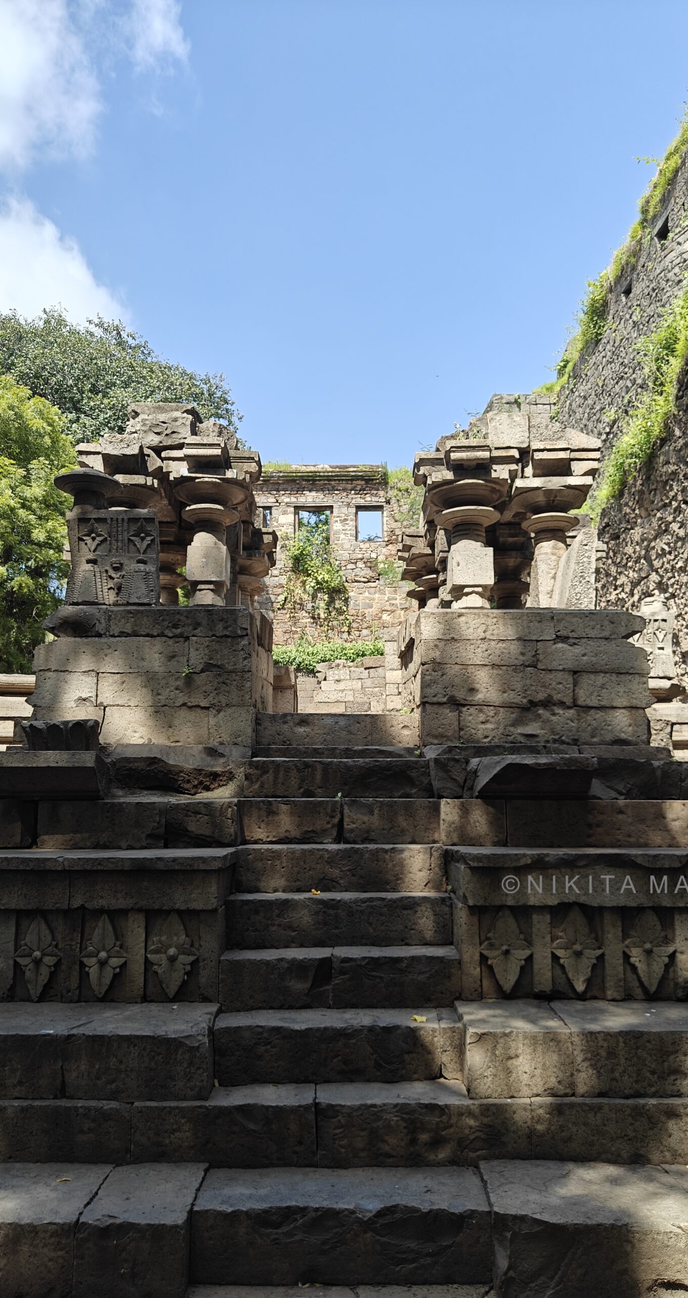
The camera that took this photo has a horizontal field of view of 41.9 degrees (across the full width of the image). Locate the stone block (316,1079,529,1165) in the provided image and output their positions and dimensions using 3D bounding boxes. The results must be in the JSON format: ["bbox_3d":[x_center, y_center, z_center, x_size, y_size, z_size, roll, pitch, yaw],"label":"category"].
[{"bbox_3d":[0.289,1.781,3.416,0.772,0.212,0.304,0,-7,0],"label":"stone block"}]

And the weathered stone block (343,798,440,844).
[{"bbox_3d":[0.243,0.875,4.639,0.480,0.215,0.300,0,-5,1],"label":"weathered stone block"}]

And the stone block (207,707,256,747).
[{"bbox_3d":[-0.649,0.461,5.299,0.246,0.225,0.340,0,-5,0],"label":"stone block"}]

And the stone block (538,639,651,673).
[{"bbox_3d":[1.422,0.060,5.309,0.630,0.186,0.360,0,-5,0],"label":"stone block"}]

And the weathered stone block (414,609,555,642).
[{"bbox_3d":[0.843,-0.114,5.455,0.789,0.177,0.378,0,-7,0],"label":"weathered stone block"}]

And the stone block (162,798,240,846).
[{"bbox_3d":[-0.686,0.853,4.494,0.352,0.222,0.320,0,-5,0],"label":"stone block"}]

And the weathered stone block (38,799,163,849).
[{"bbox_3d":[-1.170,0.860,4.494,0.615,0.226,0.320,0,-5,0],"label":"weathered stone block"}]

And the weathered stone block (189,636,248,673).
[{"bbox_3d":[-0.707,0.049,5.309,0.350,0.197,0.360,0,-5,0],"label":"weathered stone block"}]

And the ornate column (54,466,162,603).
[{"bbox_3d":[-1.449,-0.656,5.566,0.599,0.920,0.420,0,-7,0],"label":"ornate column"}]

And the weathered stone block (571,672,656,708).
[{"bbox_3d":[1.516,0.247,5.243,0.439,0.199,0.380,0,-5,1],"label":"weathered stone block"}]

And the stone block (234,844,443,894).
[{"bbox_3d":[-0.024,1.044,4.341,0.971,0.222,0.320,0,-5,0],"label":"stone block"}]

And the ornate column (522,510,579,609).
[{"bbox_3d":[1.330,-0.521,5.782,0.361,0.706,0.361,0,-7,0],"label":"ornate column"}]

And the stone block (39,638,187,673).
[{"bbox_3d":[-1.318,0.054,5.309,0.873,0.197,0.360,0,-5,0],"label":"stone block"}]

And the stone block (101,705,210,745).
[{"bbox_3d":[-1.060,0.452,5.269,0.618,0.214,0.380,0,-5,1],"label":"stone block"}]

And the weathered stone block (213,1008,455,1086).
[{"bbox_3d":[-0.035,1.686,3.853,1.000,0.229,0.280,0,-5,1],"label":"weathered stone block"}]

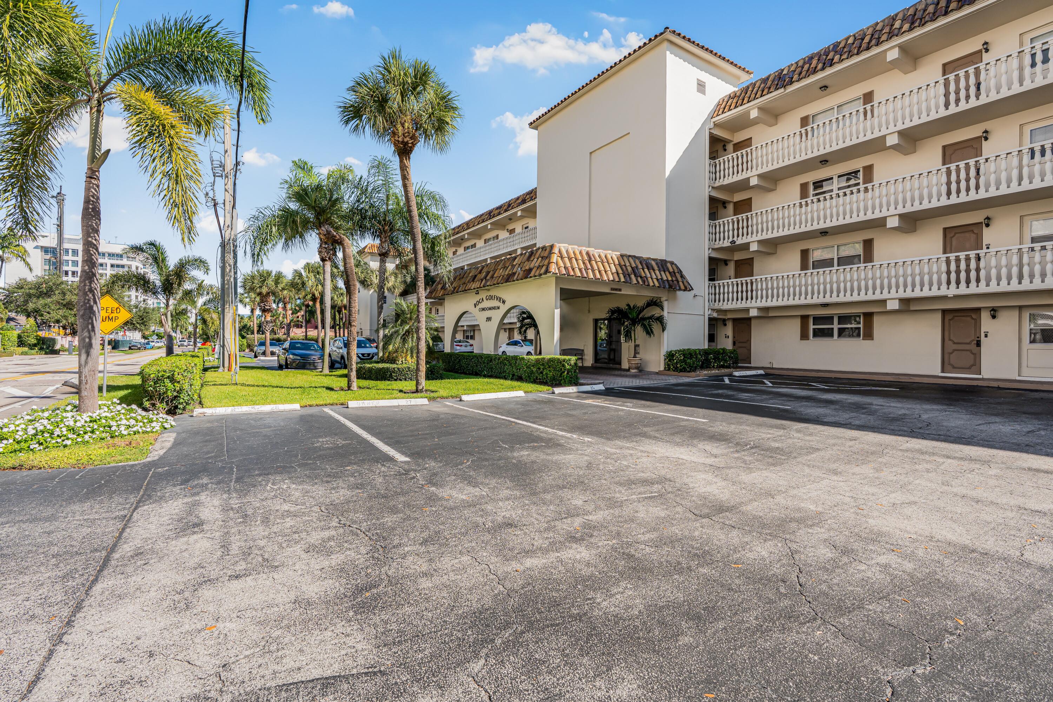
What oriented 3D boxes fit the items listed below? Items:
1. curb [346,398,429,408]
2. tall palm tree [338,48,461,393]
[{"bbox_3d":[-3.075,1.167,10.513,1.800,0.125,0.160,-1,1,-22],"label":"curb"},{"bbox_3d":[-3.557,-3.659,13.041,3.400,9.700,3.400,0,1,-16],"label":"tall palm tree"}]

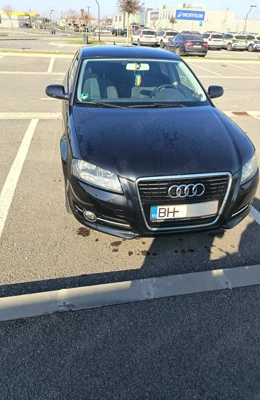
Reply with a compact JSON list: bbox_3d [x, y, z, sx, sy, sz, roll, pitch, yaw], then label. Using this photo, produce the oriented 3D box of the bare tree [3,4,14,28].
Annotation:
[{"bbox_3d":[-23.784,-36.234,54.969,2.500,4.350,2.500,3,32,0],"label":"bare tree"}]

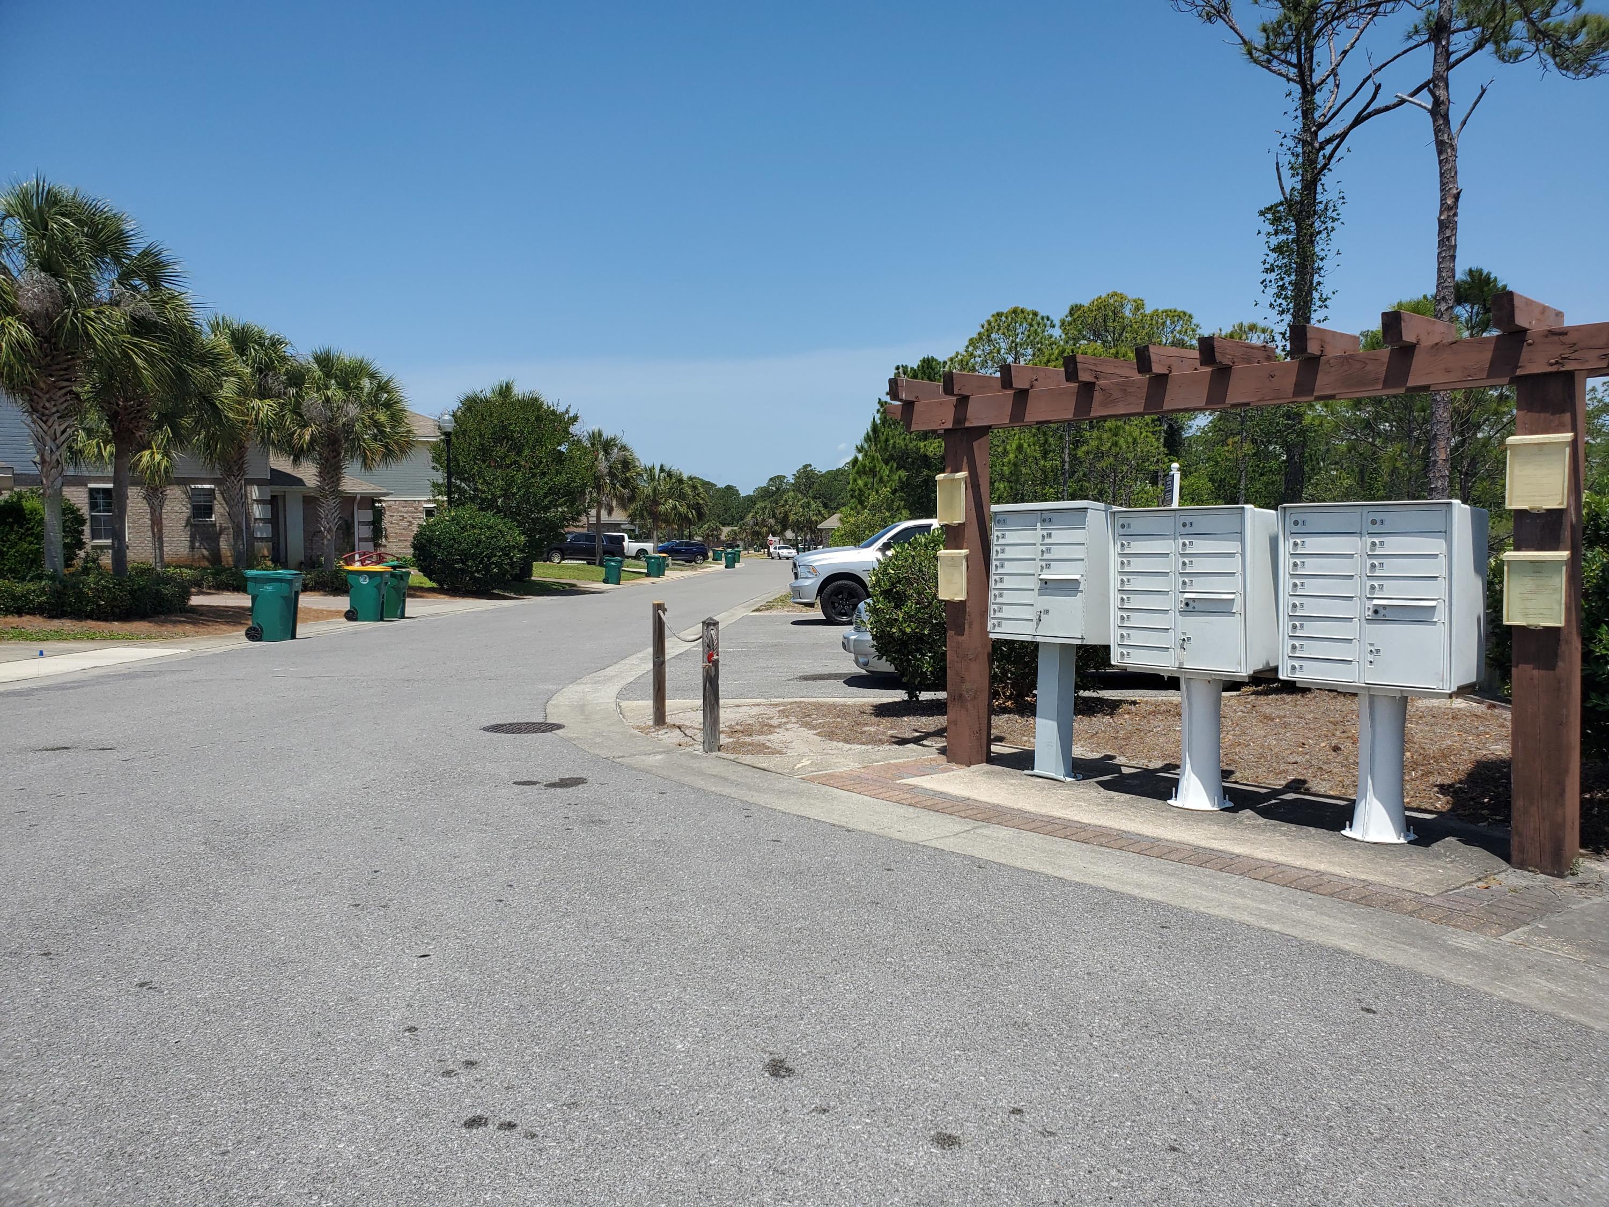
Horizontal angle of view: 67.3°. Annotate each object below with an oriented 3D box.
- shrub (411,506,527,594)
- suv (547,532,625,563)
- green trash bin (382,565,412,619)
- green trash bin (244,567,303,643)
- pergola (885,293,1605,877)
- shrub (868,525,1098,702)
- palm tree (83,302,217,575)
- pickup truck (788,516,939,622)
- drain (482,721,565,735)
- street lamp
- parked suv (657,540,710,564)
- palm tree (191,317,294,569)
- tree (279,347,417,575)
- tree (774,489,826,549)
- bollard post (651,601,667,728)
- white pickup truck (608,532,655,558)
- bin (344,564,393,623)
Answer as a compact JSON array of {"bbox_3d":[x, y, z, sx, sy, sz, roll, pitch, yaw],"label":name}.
[{"bbox_3d":[-10.200,-1.660,36.600,3.500,2.600,3.300,0,3,0],"label":"shrub"},{"bbox_3d":[-13.500,-3.370,73.800,5.200,1.890,2.050,0,3,2],"label":"suv"},{"bbox_3d":[-8.771,-0.272,25.514,0.880,1.130,0.720,-1,3,-8],"label":"green trash bin"},{"bbox_3d":[-8.410,0.040,19.100,0.820,1.120,0.690,0,3,-12],"label":"green trash bin"},{"bbox_3d":[2.192,-0.111,6.593,4.360,2.550,0.760,2,4,45],"label":"pergola"},{"bbox_3d":[1.633,0.094,11.020,2.050,1.560,1.600,-1,3,0],"label":"shrub"},{"bbox_3d":[-14.000,-3.180,25.900,3.100,6.500,3.100,0,3,0],"label":"palm tree"},{"bbox_3d":[2.557,-0.667,23.531,5.820,1.930,2.030,-1,3,-5],"label":"pickup truck"},{"bbox_3d":[-2.290,1.015,9.800,0.680,0.040,0.680,0,3,0],"label":"drain"},{"bbox_3d":[-10.544,-3.073,35.883,0.430,5.200,0.430,-1,3,0],"label":"street lamp"},{"bbox_3d":[-9.200,-3.790,90.000,4.500,1.690,1.850,0,3,2],"label":"parked suv"},{"bbox_3d":[-14.118,-3.896,30.331,2.950,6.700,2.950,-1,3,0],"label":"palm tree"},{"bbox_3d":[-12.300,-3.640,32.500,3.600,6.400,3.600,0,3,0],"label":"tree"},{"bbox_3d":[-0.500,-7.900,120.000,4.800,6.900,4.800,0,3,0],"label":"tree"},{"bbox_3d":[-1.167,0.476,9.687,0.110,1.020,0.110,-1,3,0],"label":"bollard post"},{"bbox_3d":[-13.200,-3.940,84.500,5.800,1.920,2.000,0,3,2],"label":"white pickup truck"},{"bbox_3d":[-8.951,-0.232,24.765,0.880,1.130,0.720,-1,3,-8],"label":"bin"}]

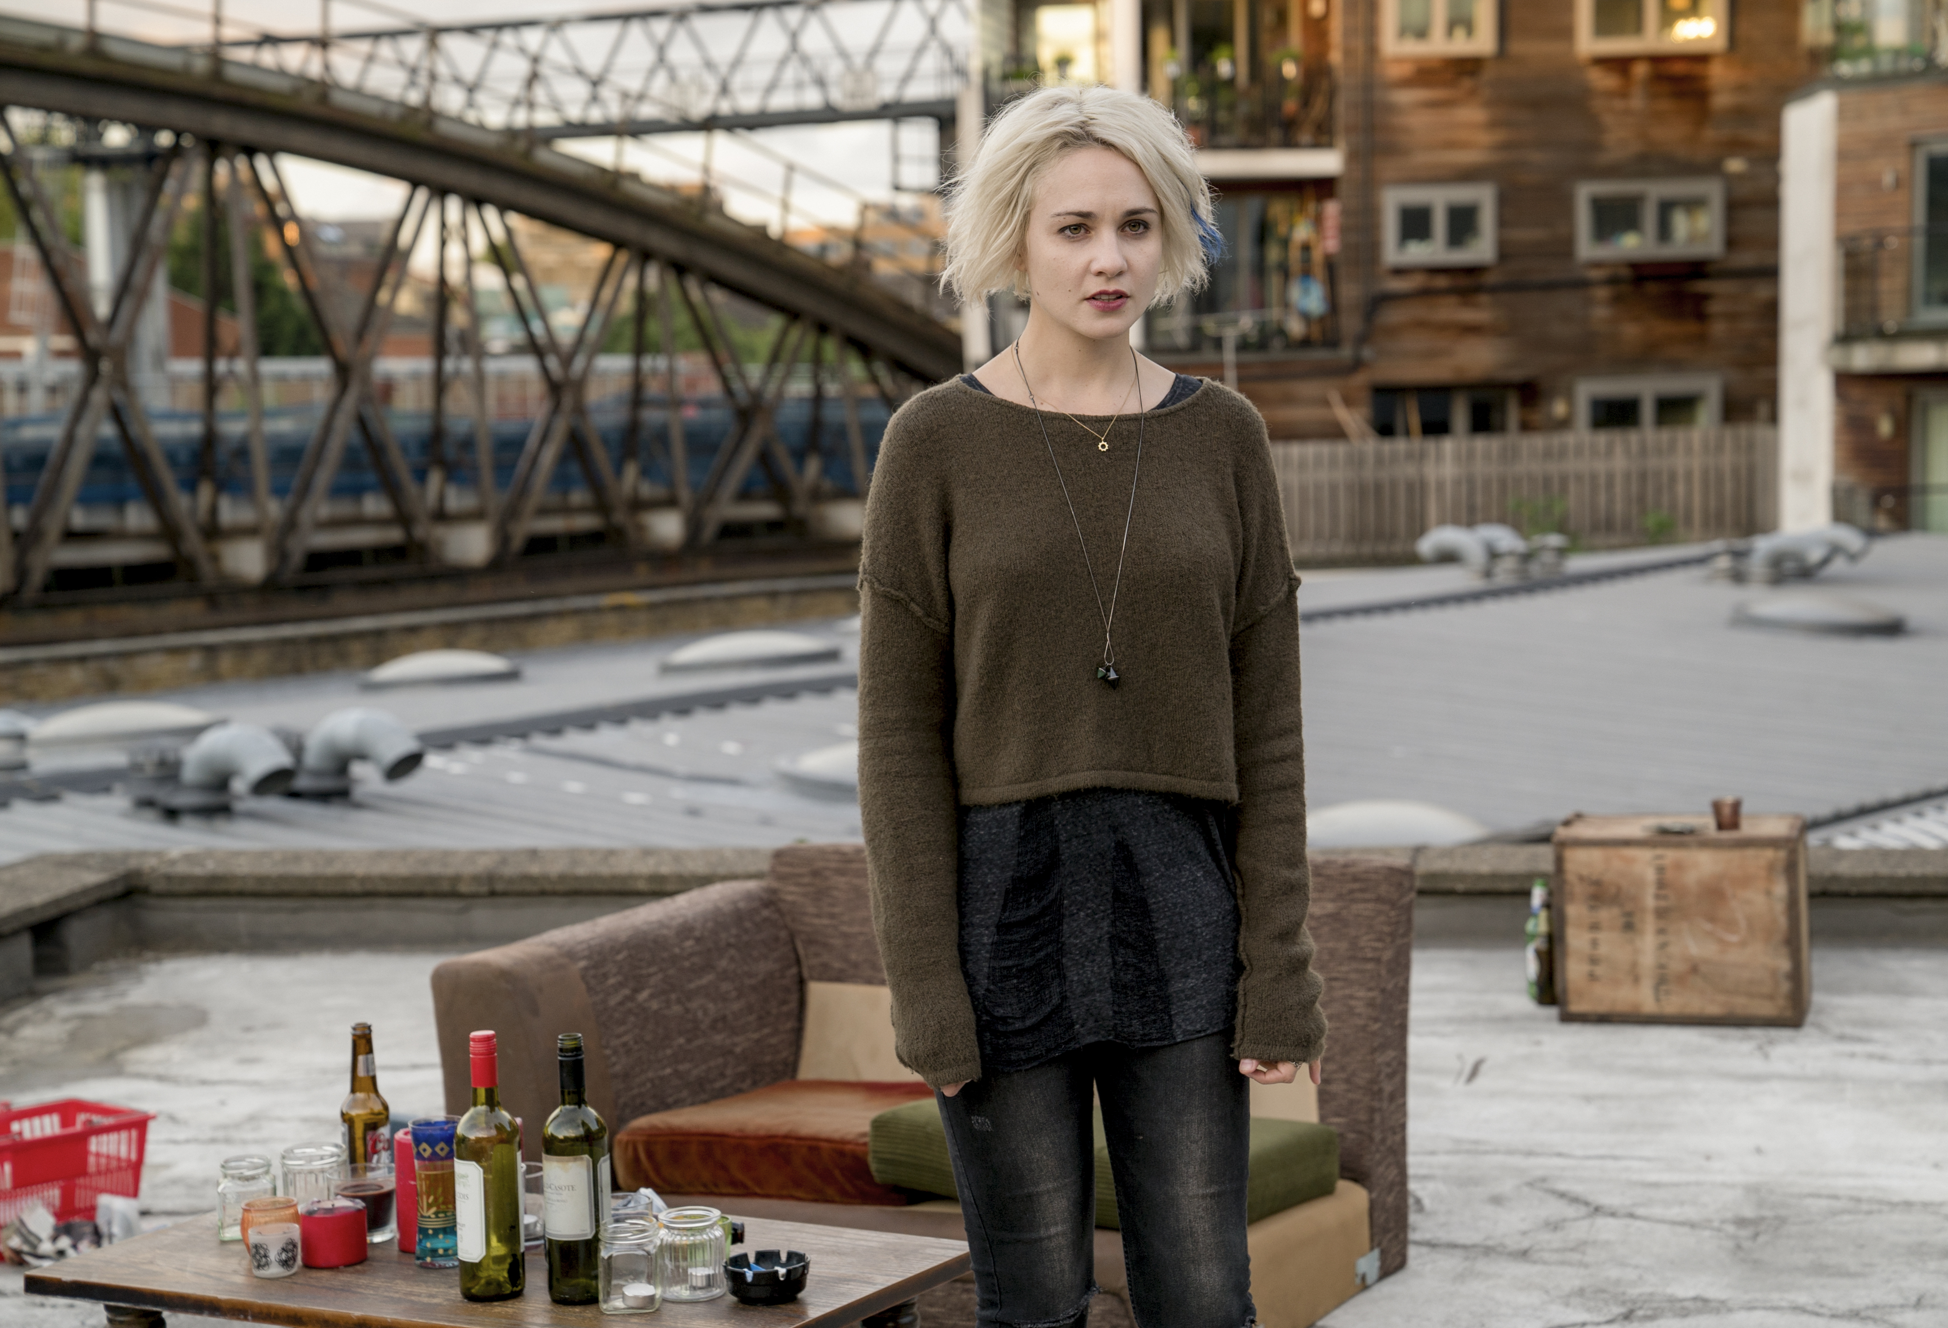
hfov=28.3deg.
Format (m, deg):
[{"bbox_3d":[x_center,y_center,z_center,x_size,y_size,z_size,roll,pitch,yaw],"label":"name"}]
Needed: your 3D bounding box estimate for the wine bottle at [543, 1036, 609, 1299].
[{"bbox_3d":[-0.445,0.567,4.344,0.074,0.301,0.074,-1,6,0],"label":"wine bottle"}]

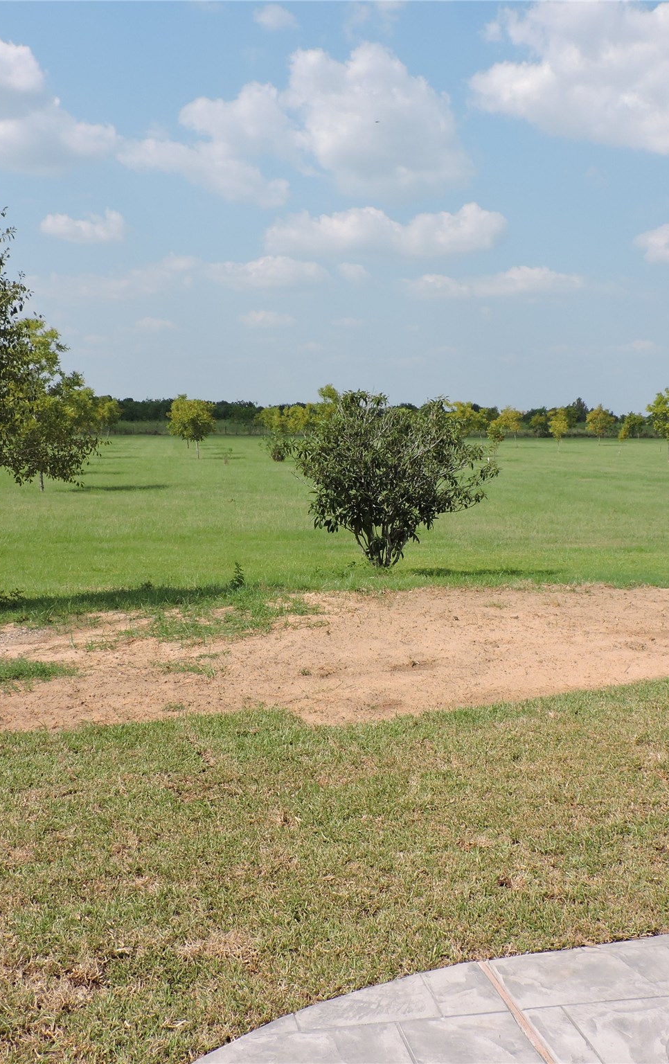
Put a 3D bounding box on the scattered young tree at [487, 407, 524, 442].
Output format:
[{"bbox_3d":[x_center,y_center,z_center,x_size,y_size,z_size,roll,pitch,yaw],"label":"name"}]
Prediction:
[{"bbox_3d":[13.365,-8.162,89.132,2.845,3.198,2.760,0,5,0],"label":"scattered young tree"}]

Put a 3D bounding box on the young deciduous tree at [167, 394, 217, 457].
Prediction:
[{"bbox_3d":[-7.269,-5.340,58.189,2.536,3.291,2.460,0,5,0],"label":"young deciduous tree"}]

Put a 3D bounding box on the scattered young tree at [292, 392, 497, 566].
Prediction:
[{"bbox_3d":[0.712,-0.613,13.309,2.395,2.063,2.323,0,5,0],"label":"scattered young tree"}]

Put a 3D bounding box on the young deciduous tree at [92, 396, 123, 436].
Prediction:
[{"bbox_3d":[-28.709,-14.558,144.764,4.061,5.106,3.939,0,5,0],"label":"young deciduous tree"}]

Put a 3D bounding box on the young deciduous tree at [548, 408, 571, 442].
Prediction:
[{"bbox_3d":[14.441,-6.583,73.520,1.494,2.935,1.449,0,5,0],"label":"young deciduous tree"}]

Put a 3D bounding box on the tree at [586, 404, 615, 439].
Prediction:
[{"bbox_3d":[22.514,-9.025,96.968,2.533,3.469,2.457,0,5,0],"label":"tree"}]

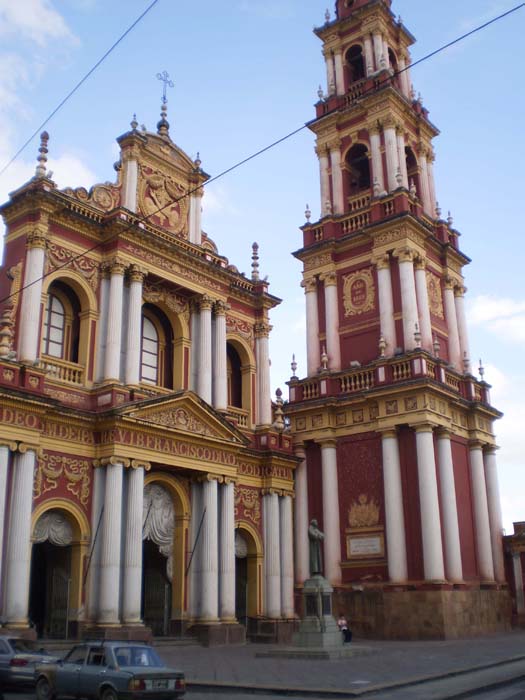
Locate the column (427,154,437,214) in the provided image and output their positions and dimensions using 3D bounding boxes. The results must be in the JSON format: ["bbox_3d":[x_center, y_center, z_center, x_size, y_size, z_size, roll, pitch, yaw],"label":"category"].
[{"bbox_3d":[12.403,-12.111,53.115,0.800,5.250,0.800,-16,-24,38],"label":"column"}]

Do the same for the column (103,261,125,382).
[{"bbox_3d":[-7.212,-1.377,35.585,0.870,6.261,0.870,0,-18,0],"label":"column"}]

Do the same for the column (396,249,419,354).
[{"bbox_3d":[8.820,-3.061,44.128,1.100,7.000,1.100,-16,-24,38],"label":"column"}]

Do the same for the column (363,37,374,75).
[{"bbox_3d":[7.078,-19.194,47.954,0.563,3.569,0.563,-15,-22,37],"label":"column"}]

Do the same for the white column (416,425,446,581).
[{"bbox_3d":[9.353,8.405,40.426,1.120,8.585,1.120,-15,-23,37],"label":"white column"}]

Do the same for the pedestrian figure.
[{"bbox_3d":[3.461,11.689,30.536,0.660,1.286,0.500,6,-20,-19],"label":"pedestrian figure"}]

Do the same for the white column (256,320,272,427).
[{"bbox_3d":[0.147,1.569,46.630,0.900,7.000,0.900,0,-19,0],"label":"white column"}]

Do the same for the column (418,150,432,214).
[{"bbox_3d":[11.916,-12.269,53.395,0.770,5.660,0.770,-15,-23,37],"label":"column"}]

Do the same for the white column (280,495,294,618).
[{"bbox_3d":[1.341,10.857,38.557,0.780,6.502,0.780,0,-19,0],"label":"white column"}]

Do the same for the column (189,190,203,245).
[{"bbox_3d":[-4.196,-8.260,45.728,0.720,4.000,0.720,-16,-24,38],"label":"column"}]

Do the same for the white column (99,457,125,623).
[{"bbox_3d":[-6.477,8.197,31.566,0.877,7.179,0.877,-16,-24,38],"label":"white column"}]

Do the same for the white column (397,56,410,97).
[{"bbox_3d":[11.049,-21.252,56.545,0.640,4.148,0.640,-15,-23,37],"label":"white column"}]

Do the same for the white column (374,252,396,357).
[{"bbox_3d":[7.287,-2.706,42.630,0.920,6.716,0.920,-15,-24,37],"label":"white column"}]

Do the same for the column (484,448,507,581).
[{"bbox_3d":[14.567,10.315,45.513,1.050,8.400,1.050,-16,-24,38],"label":"column"}]

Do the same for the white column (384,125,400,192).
[{"bbox_3d":[8.574,-12.743,47.968,0.816,5.326,0.816,0,-19,0],"label":"white column"}]

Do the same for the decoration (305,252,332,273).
[{"bbox_3d":[3.890,-6.121,50.559,2.282,0.941,0.220,-15,-23,37],"label":"decoration"}]

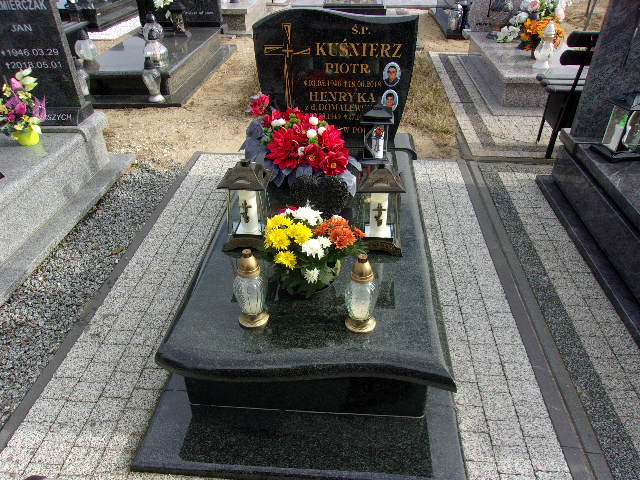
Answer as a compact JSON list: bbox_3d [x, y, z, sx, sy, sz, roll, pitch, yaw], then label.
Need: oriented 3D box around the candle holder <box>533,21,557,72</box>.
[{"bbox_3d":[1.874,-1.617,4.149,0.145,0.348,0.145,2,34,4],"label":"candle holder"}]

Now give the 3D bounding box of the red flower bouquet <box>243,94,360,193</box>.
[{"bbox_3d":[-0.082,-0.415,2.102,0.470,0.300,0.360,2,34,4],"label":"red flower bouquet"}]

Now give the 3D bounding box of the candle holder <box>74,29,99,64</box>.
[{"bbox_3d":[-2.046,-1.680,4.375,0.175,0.302,0.175,2,34,4],"label":"candle holder"}]

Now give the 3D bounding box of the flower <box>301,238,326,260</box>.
[{"bbox_3d":[-0.021,0.027,1.612,0.083,0.046,0.055,2,34,4],"label":"flower"}]

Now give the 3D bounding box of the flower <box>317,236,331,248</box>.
[{"bbox_3d":[0.011,0.008,1.568,0.048,0.032,0.046,2,34,4],"label":"flower"}]

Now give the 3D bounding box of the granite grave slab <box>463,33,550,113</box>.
[{"bbox_3d":[2.076,-1.702,4.873,1.095,0.285,1.942,2,34,4],"label":"granite grave slab"}]

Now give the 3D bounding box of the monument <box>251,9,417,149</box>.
[{"bbox_3d":[0.073,-0.806,2.509,0.774,0.669,0.102,2,34,4],"label":"monument"}]

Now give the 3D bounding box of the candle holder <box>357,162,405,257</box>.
[{"bbox_3d":[0.221,-0.130,1.835,0.175,0.347,0.175,2,34,4],"label":"candle holder"}]

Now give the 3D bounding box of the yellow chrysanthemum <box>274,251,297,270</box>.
[{"bbox_3d":[-0.110,0.065,1.593,0.071,0.045,0.068,2,34,4],"label":"yellow chrysanthemum"}]

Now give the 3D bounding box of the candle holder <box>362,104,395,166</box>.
[{"bbox_3d":[0.284,-0.538,2.526,0.150,0.270,0.150,2,34,4],"label":"candle holder"}]

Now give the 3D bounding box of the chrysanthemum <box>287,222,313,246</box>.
[{"bbox_3d":[-0.067,-0.018,1.630,0.085,0.050,0.080,2,34,4],"label":"chrysanthemum"}]

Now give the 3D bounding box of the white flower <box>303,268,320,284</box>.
[{"bbox_3d":[-0.027,0.118,1.611,0.057,0.042,0.040,2,34,4],"label":"white flower"}]

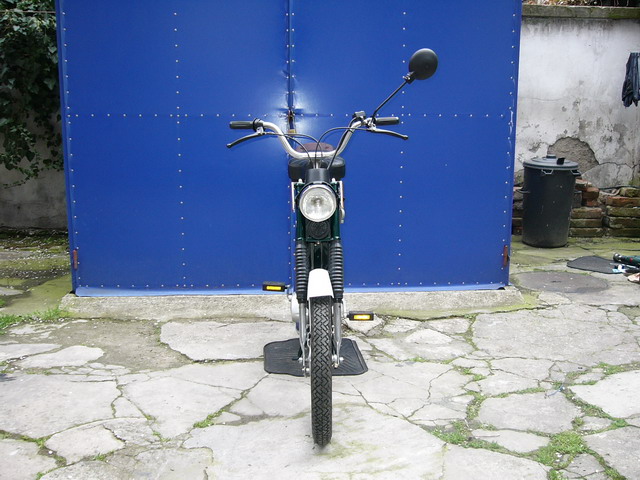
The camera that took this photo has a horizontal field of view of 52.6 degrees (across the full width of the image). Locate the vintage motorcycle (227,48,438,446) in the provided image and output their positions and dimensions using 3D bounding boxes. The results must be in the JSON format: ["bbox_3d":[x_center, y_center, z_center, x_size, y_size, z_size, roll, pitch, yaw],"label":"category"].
[{"bbox_3d":[0.050,-0.082,2.622,0.770,1.295,1.700,0,10,-1],"label":"vintage motorcycle"}]

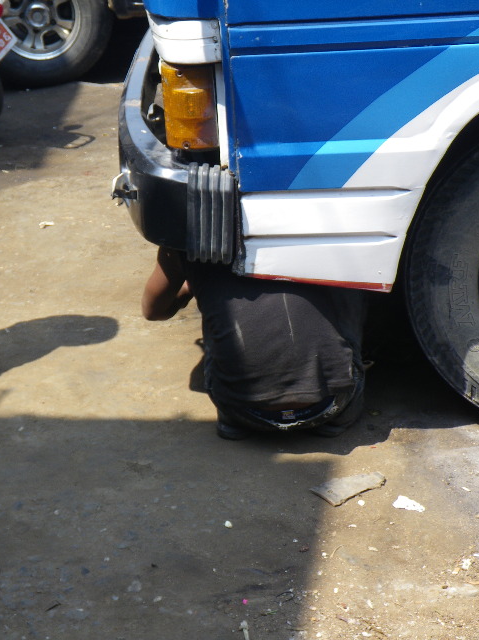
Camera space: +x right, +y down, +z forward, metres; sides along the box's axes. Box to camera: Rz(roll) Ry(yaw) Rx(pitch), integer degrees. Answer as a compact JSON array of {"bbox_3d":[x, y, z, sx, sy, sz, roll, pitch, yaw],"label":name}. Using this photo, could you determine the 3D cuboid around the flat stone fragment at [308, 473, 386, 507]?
[{"bbox_3d":[0.250,0.374,2.835,0.161,0.016,0.086,-20,26,-30],"label":"flat stone fragment"}]

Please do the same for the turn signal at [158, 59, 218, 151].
[{"bbox_3d":[-0.110,-0.473,2.770,0.115,0.190,0.065,12,28,35],"label":"turn signal"}]

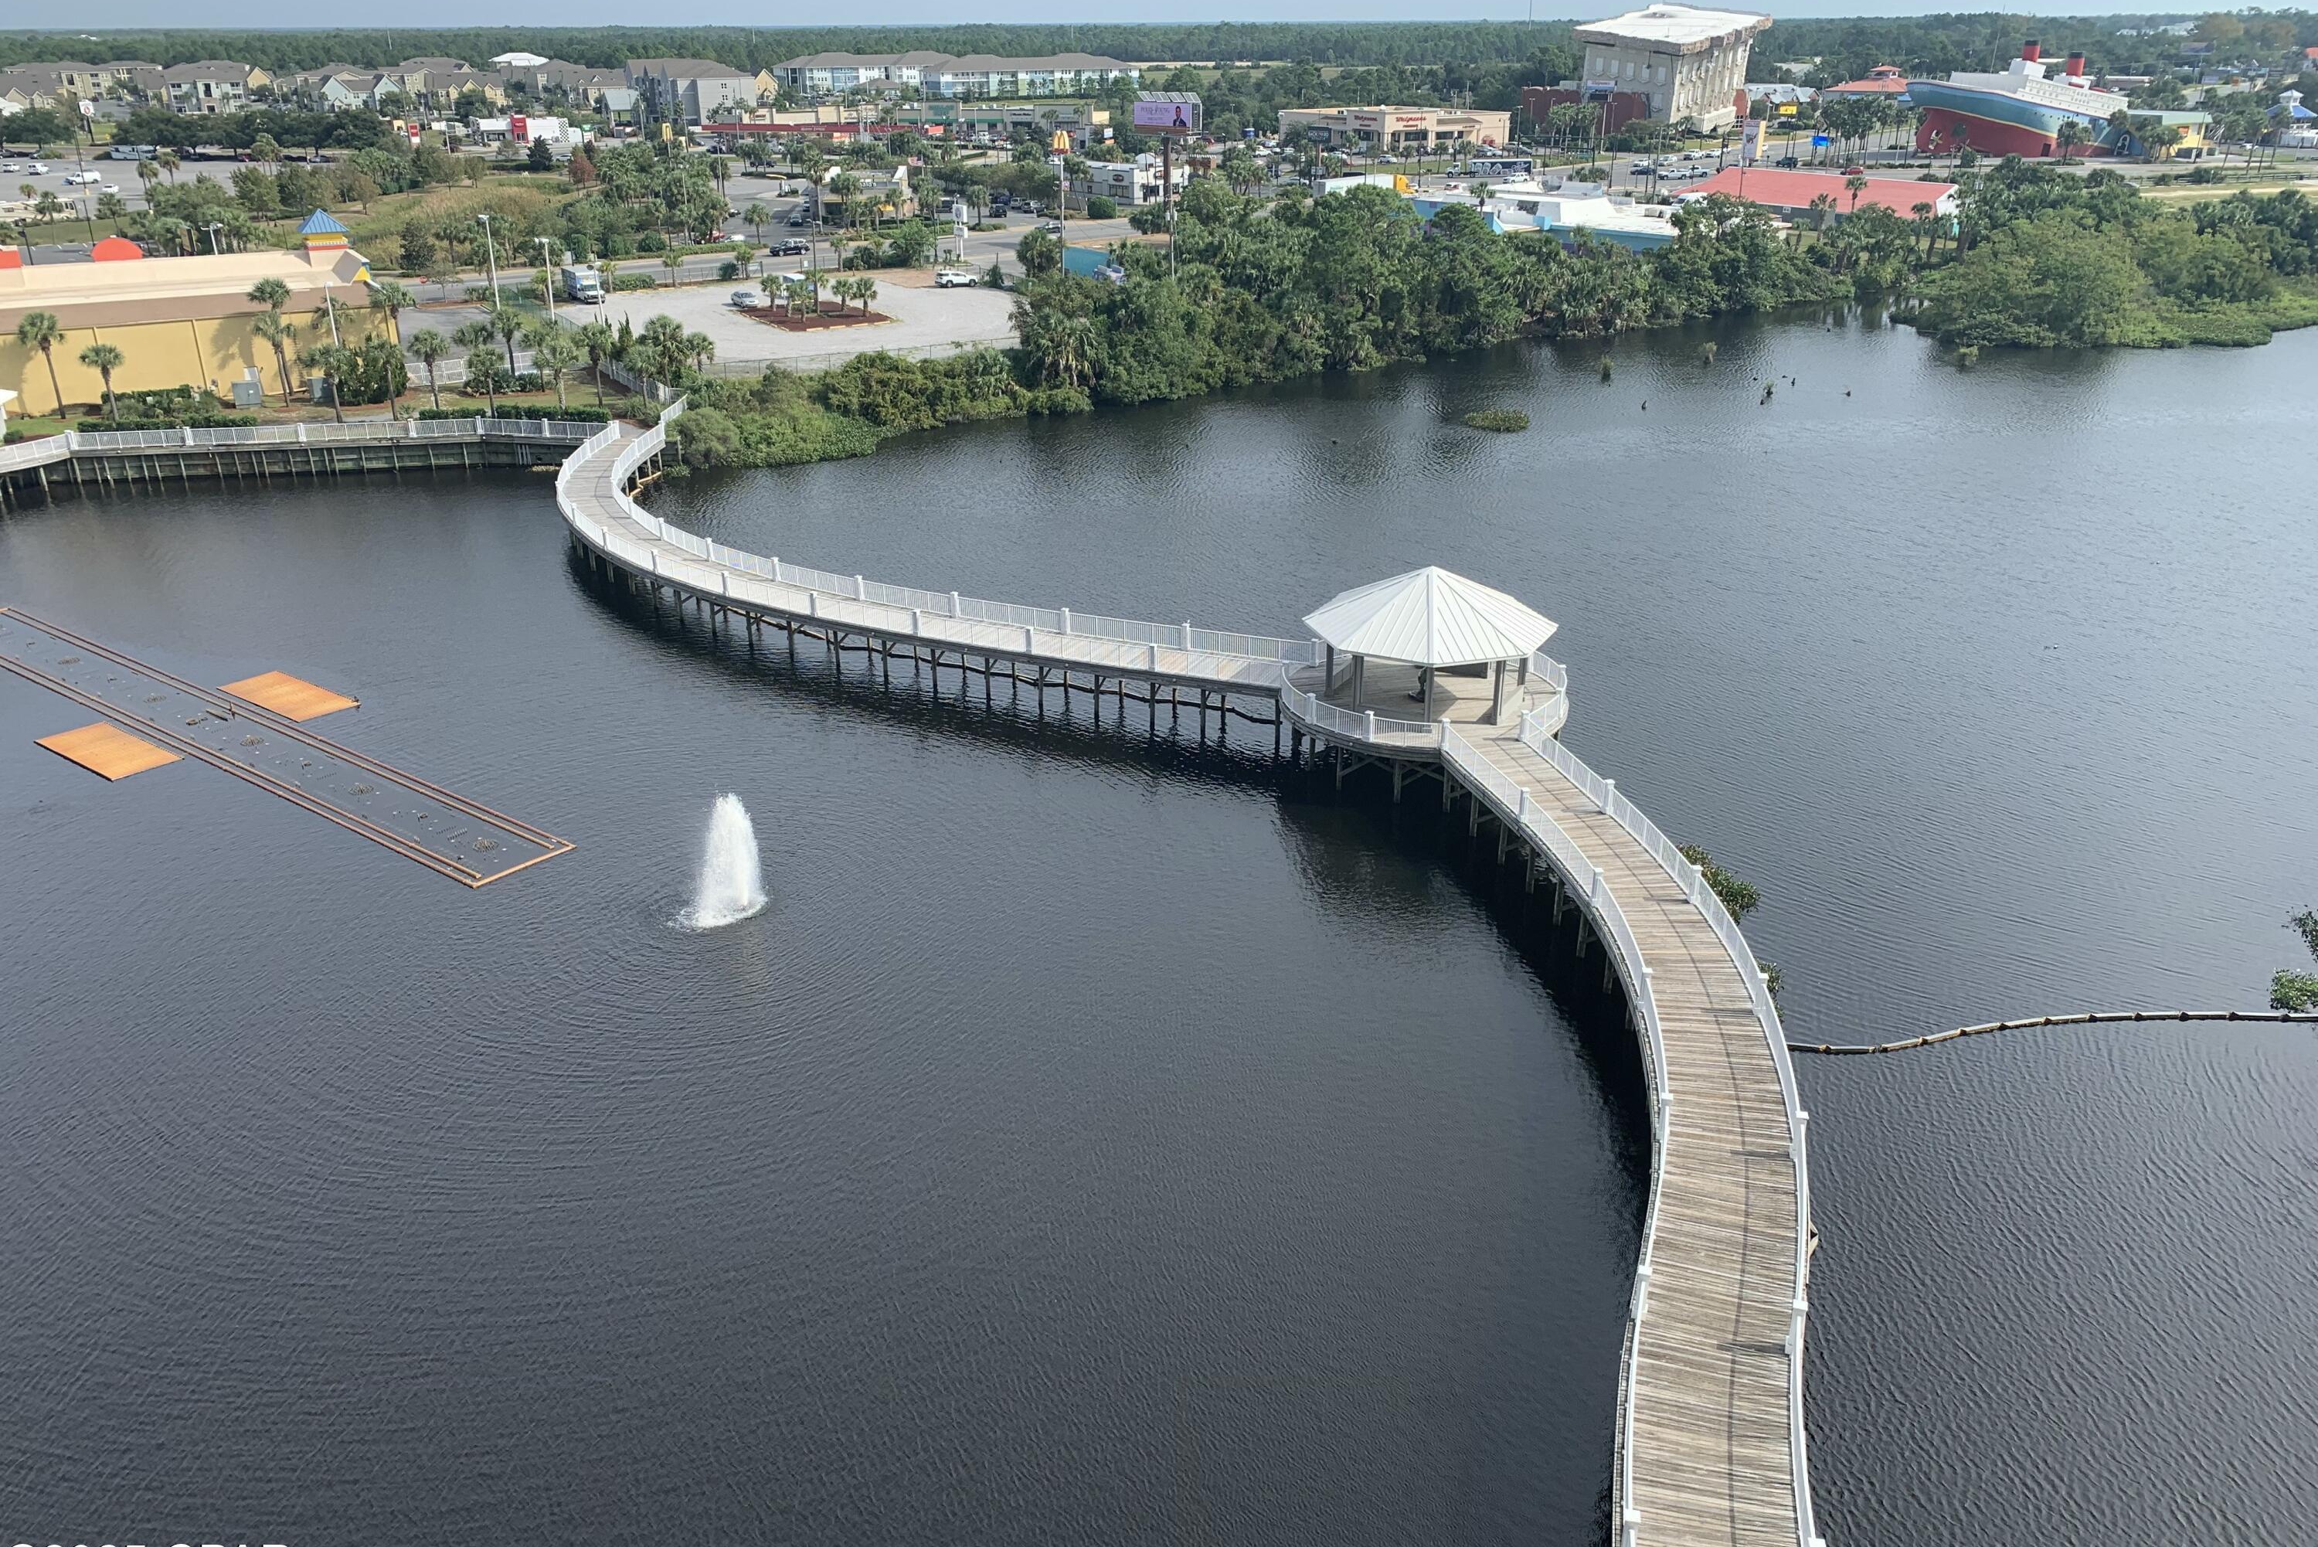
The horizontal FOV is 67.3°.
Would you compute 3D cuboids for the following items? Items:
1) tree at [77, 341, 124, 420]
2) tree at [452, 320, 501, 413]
[{"bbox_3d":[-80.640,-29.920,134.080,3.600,6.300,3.600,0,23,0],"label":"tree"},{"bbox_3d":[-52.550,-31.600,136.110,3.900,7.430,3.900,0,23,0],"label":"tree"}]

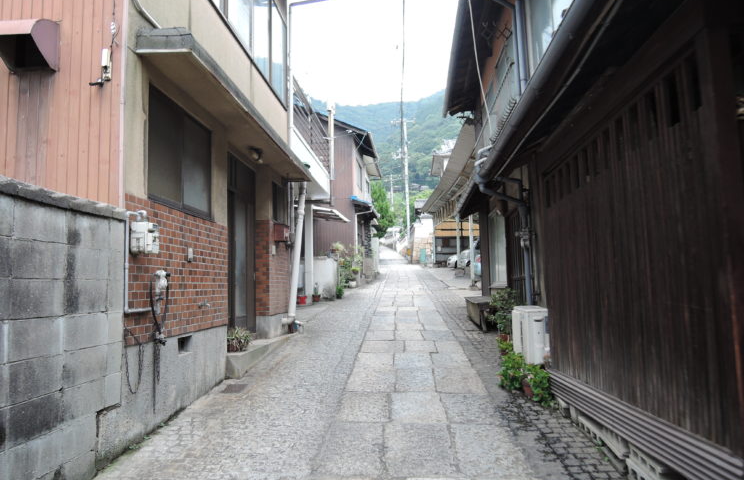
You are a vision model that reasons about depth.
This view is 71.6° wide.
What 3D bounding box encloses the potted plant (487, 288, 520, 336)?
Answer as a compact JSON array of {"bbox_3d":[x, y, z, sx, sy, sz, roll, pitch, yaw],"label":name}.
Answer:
[{"bbox_3d":[1.836,1.031,6.979,0.460,0.740,0.470,-1,-5,4],"label":"potted plant"}]

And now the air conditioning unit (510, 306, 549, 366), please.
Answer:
[{"bbox_3d":[1.795,1.055,5.782,0.270,0.550,0.750,-2,-5,6],"label":"air conditioning unit"}]

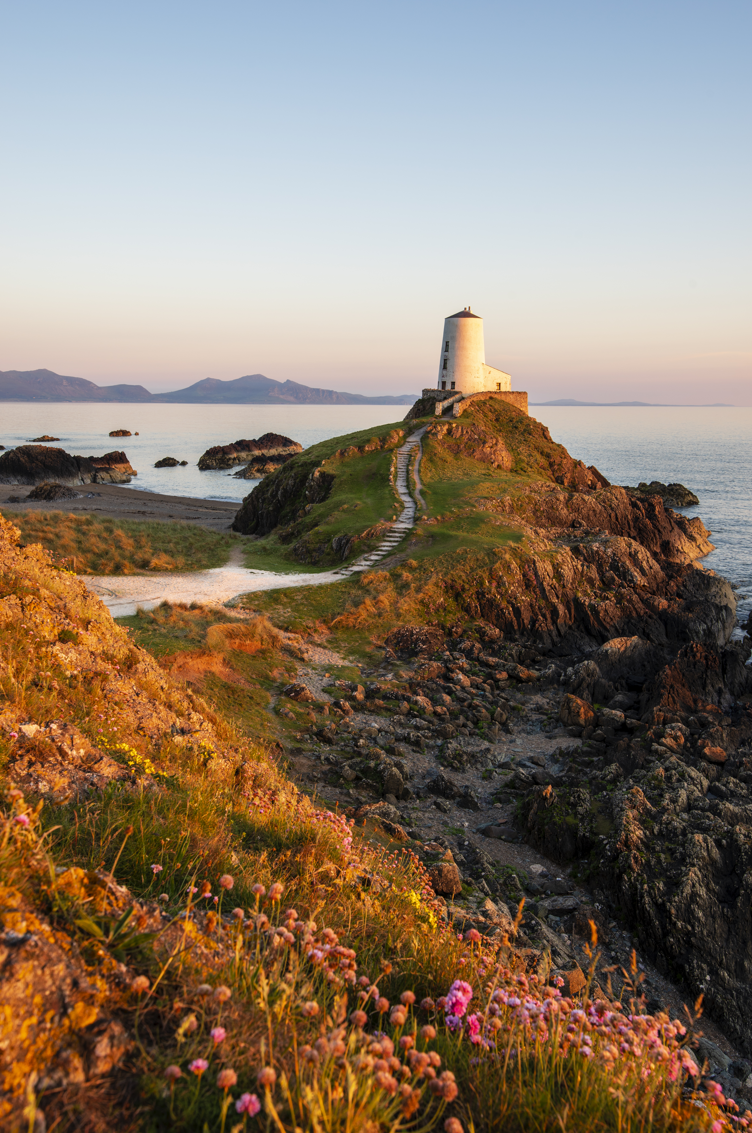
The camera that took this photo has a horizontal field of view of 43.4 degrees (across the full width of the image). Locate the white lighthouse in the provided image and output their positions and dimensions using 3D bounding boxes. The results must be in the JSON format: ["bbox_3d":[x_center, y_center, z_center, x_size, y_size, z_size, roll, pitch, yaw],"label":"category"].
[{"bbox_3d":[10.709,-24.205,107.040,7.866,9.841,5.732,-6,12,-34],"label":"white lighthouse"}]

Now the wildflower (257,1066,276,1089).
[{"bbox_3d":[-0.119,0.558,1.030,0.021,0.021,0.021,0,10,0],"label":"wildflower"}]

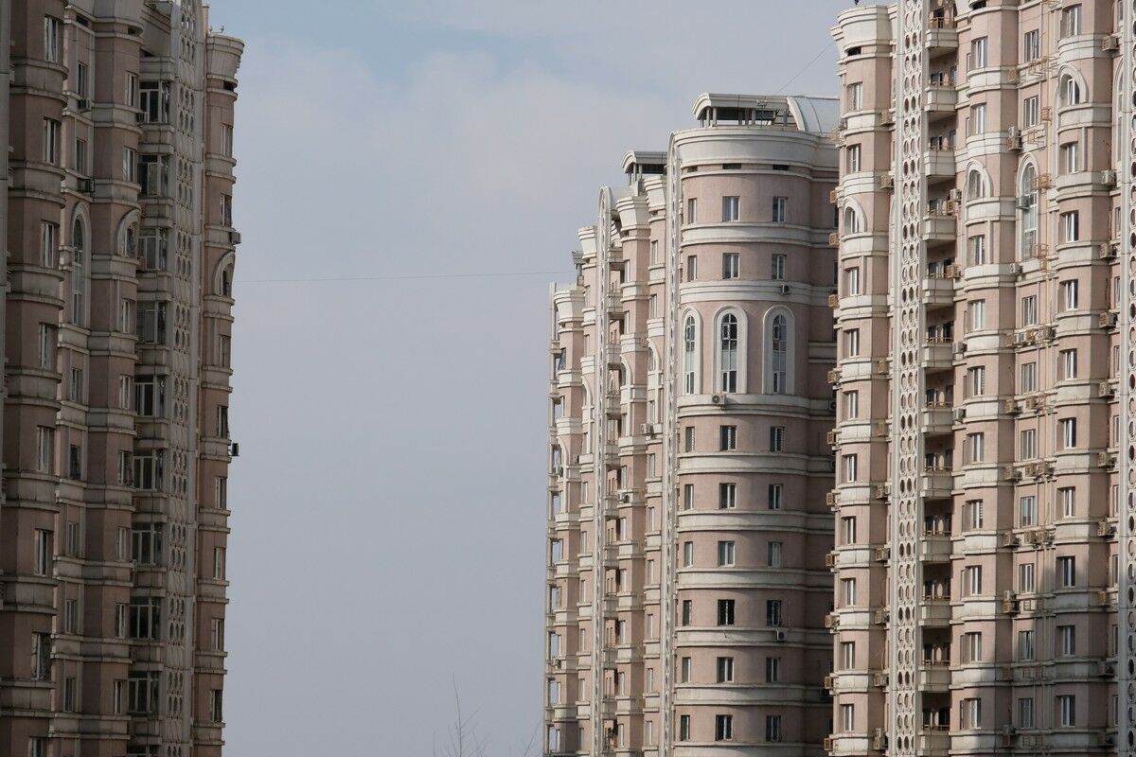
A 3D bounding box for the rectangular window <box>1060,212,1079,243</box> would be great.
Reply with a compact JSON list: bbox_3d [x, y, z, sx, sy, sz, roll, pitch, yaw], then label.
[{"bbox_3d":[22.916,-6.933,264.926,0.250,1.420,1.750,2,-4,-19],"label":"rectangular window"}]

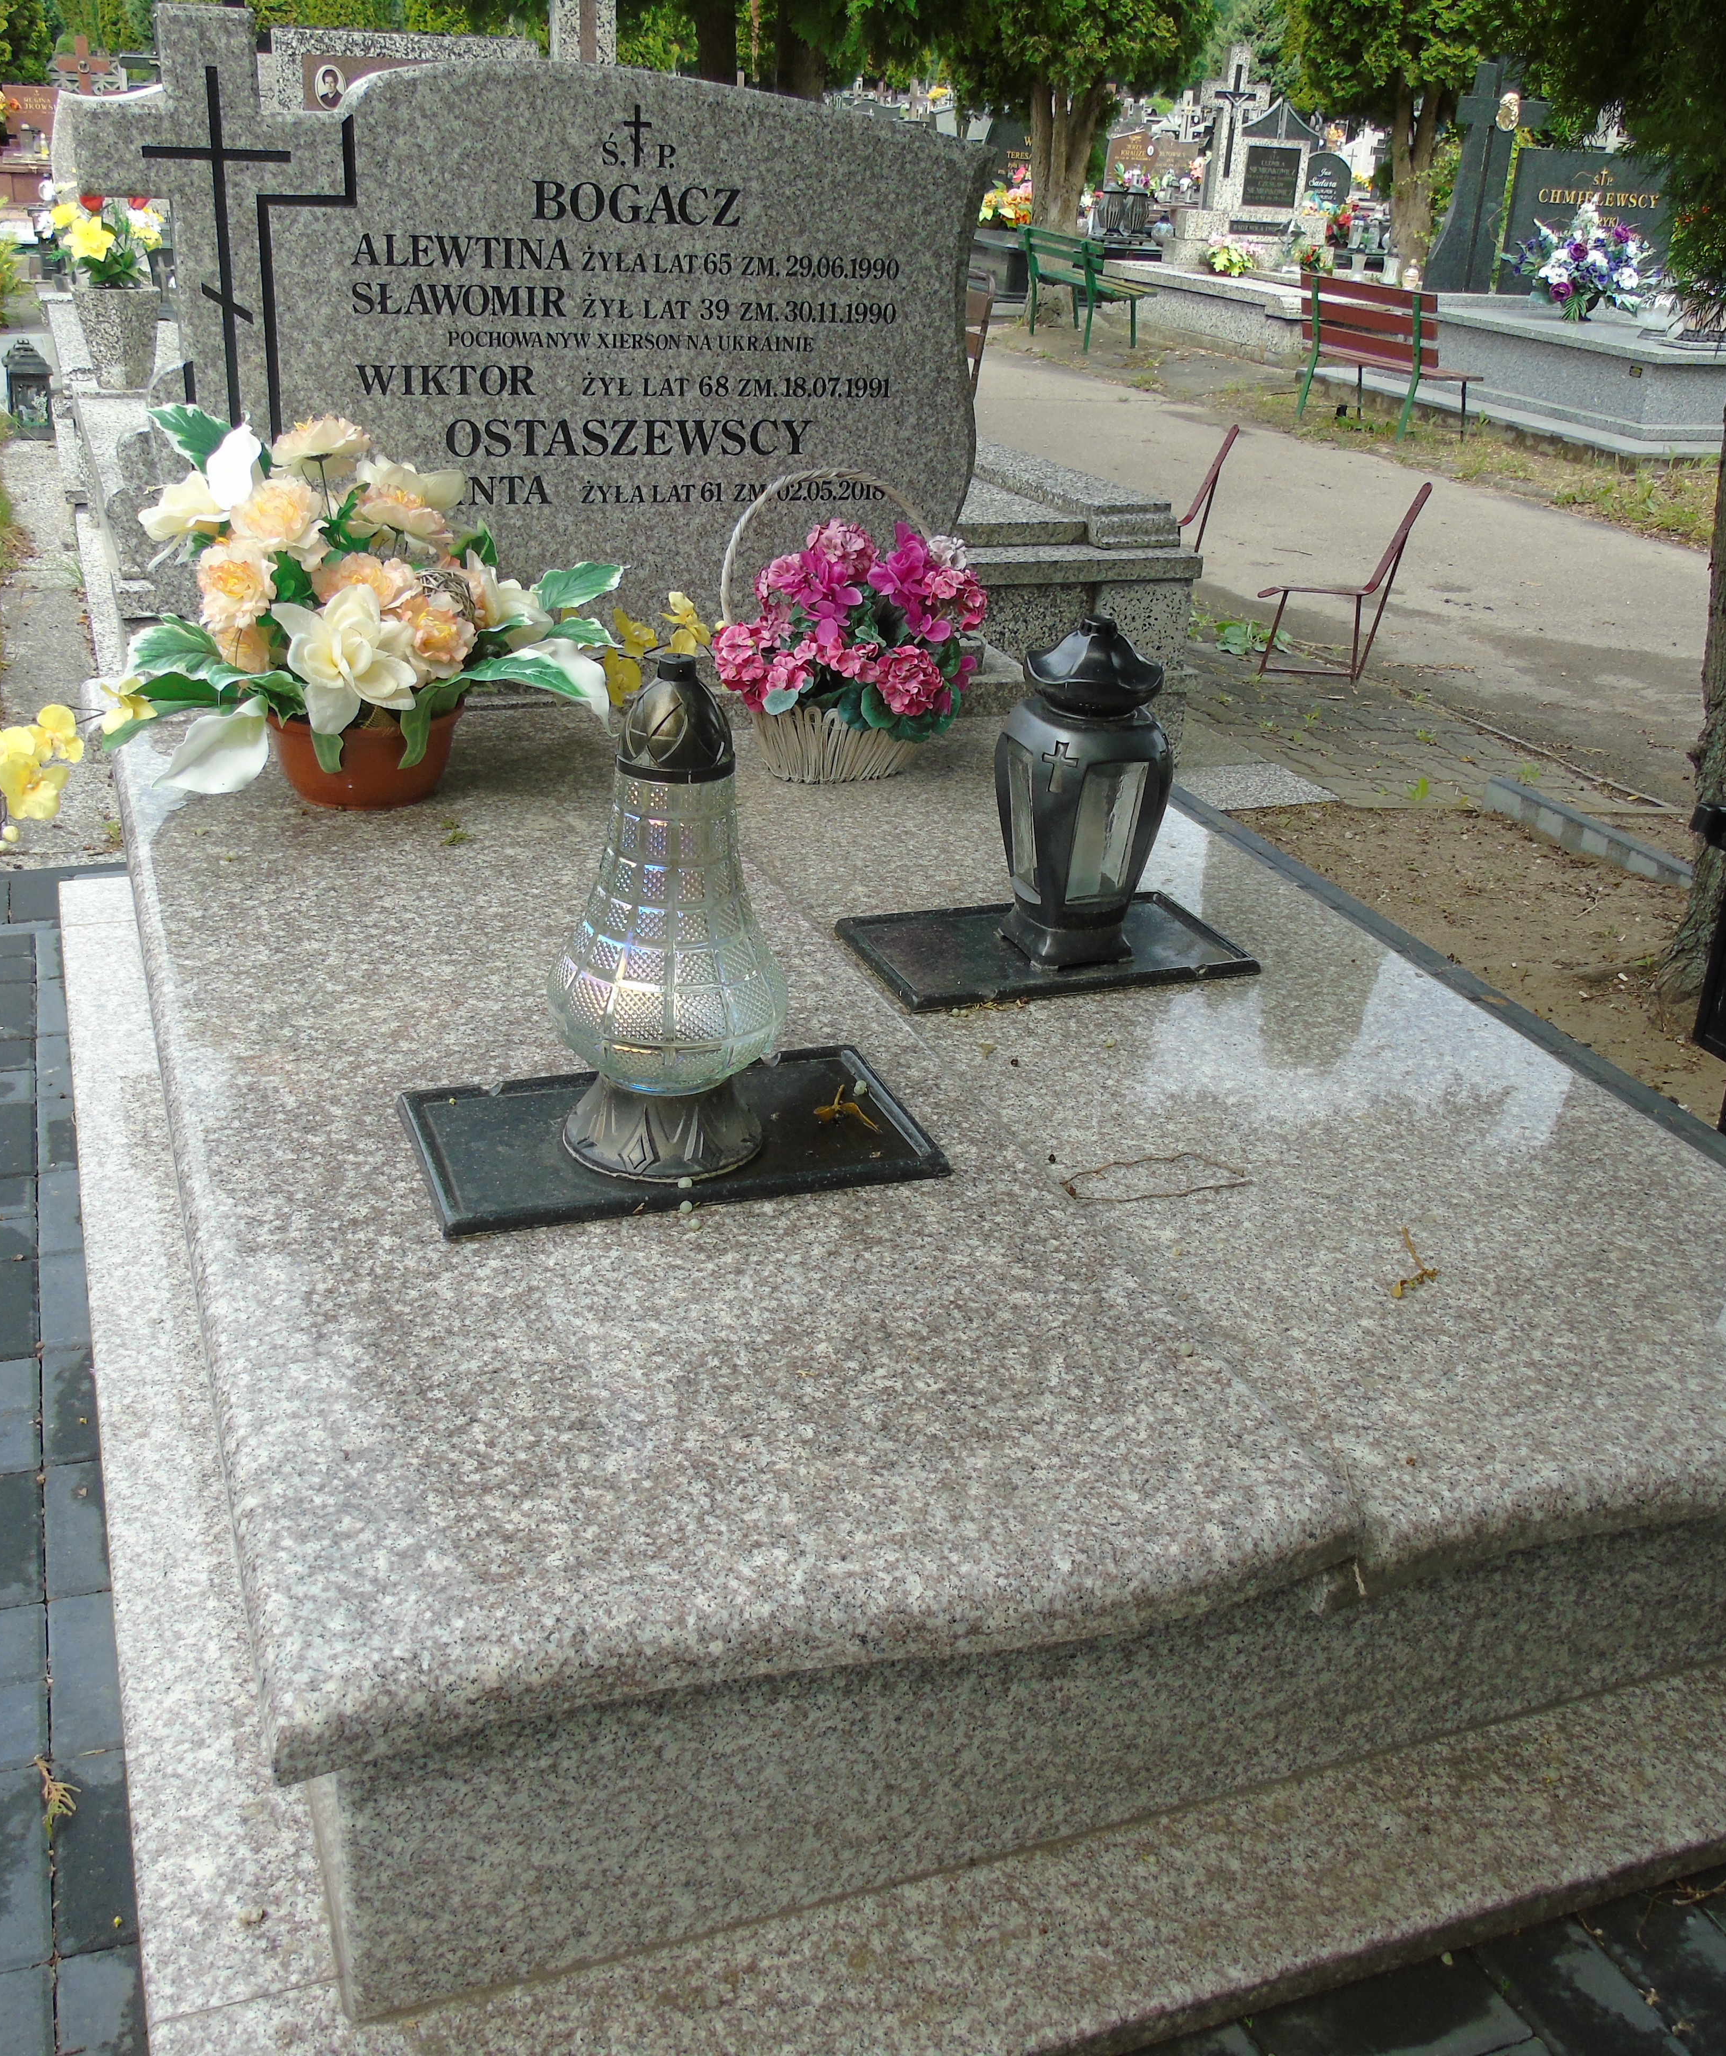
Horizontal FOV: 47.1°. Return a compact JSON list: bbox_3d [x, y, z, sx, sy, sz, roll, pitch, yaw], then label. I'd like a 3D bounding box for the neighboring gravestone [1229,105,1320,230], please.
[{"bbox_3d":[3.365,-7.054,16.200,0.750,1.080,0.250,-6,27,-20],"label":"neighboring gravestone"}]

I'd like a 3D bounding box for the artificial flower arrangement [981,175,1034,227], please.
[{"bbox_3d":[1.324,-7.516,18.000,0.520,0.480,0.450,-6,27,-20],"label":"artificial flower arrangement"}]

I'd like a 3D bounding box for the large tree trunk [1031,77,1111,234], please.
[{"bbox_3d":[1.448,-5.635,13.433,0.470,1.600,0.470,-6,25,-20],"label":"large tree trunk"}]

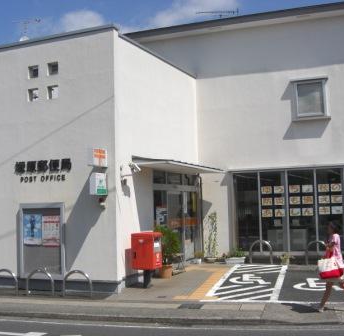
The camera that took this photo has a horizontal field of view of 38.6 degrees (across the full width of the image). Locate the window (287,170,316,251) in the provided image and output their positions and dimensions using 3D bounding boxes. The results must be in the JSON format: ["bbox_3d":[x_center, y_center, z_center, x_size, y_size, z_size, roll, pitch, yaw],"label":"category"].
[{"bbox_3d":[3.931,1.293,14.909,0.874,2.430,0.100,-3,-4,23],"label":"window"}]

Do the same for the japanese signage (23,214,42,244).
[{"bbox_3d":[-3.194,1.414,11.298,0.540,0.710,0.020,-3,-5,22],"label":"japanese signage"}]

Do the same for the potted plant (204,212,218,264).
[{"bbox_3d":[1.230,2.188,15.414,0.420,1.530,0.380,-3,-4,16],"label":"potted plant"}]

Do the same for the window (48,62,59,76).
[{"bbox_3d":[-2.848,-2.395,11.975,0.300,0.330,0.120,-3,-4,24],"label":"window"}]

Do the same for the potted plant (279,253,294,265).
[{"bbox_3d":[3.294,2.610,14.150,0.450,0.360,0.380,-3,-4,19],"label":"potted plant"}]

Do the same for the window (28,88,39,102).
[{"bbox_3d":[-3.472,-1.811,12.327,0.309,0.343,0.120,-3,-4,23],"label":"window"}]

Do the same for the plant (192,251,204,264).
[{"bbox_3d":[0.819,2.748,15.194,0.380,0.420,0.320,-3,-4,16],"label":"plant"}]

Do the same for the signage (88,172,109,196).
[{"bbox_3d":[-1.625,0.365,11.009,0.143,0.499,0.509,-3,-4,23],"label":"signage"}]

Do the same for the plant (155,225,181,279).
[{"bbox_3d":[-0.062,2.193,12.953,0.670,1.377,0.670,-3,-4,23],"label":"plant"}]

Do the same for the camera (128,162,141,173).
[{"bbox_3d":[-0.812,-0.011,10.700,0.260,0.130,0.120,35,-11,-8],"label":"camera"}]

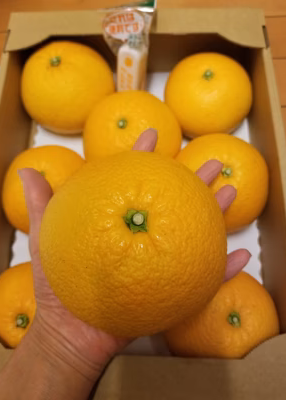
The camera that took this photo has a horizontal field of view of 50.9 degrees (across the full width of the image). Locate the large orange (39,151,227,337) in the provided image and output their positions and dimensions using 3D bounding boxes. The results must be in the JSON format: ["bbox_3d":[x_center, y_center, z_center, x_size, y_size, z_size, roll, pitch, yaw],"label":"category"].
[{"bbox_3d":[-0.005,0.022,0.172,0.103,0.091,0.103,0,70,0],"label":"large orange"}]

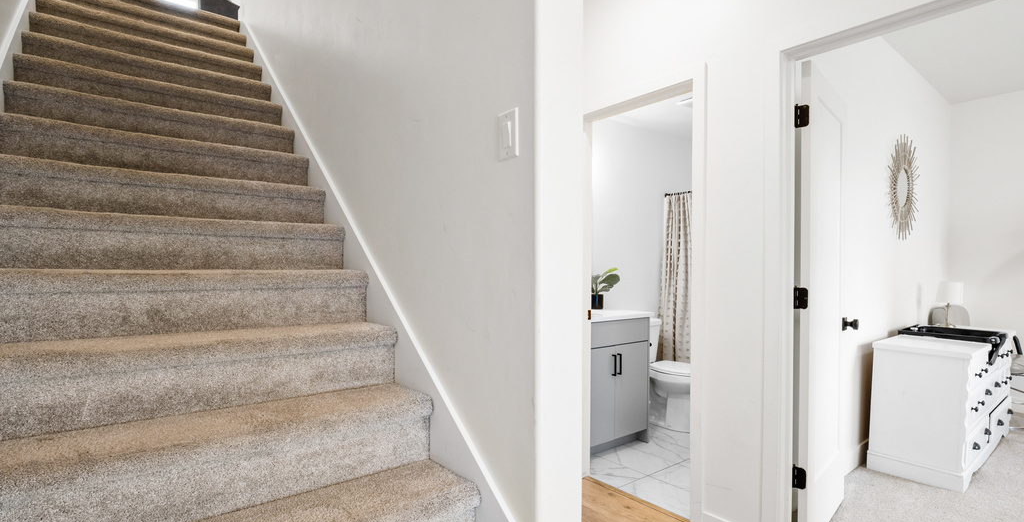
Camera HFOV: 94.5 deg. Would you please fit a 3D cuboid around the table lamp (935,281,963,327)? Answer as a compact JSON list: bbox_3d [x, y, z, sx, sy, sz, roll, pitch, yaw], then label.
[{"bbox_3d":[3.305,0.329,3.580,0.170,0.350,0.170,0,0,-38],"label":"table lamp"}]

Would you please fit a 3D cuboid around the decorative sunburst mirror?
[{"bbox_3d":[2.819,-0.529,3.408,0.760,0.760,0.035,0,0,-38],"label":"decorative sunburst mirror"}]

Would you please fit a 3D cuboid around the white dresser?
[{"bbox_3d":[2.870,0.866,3.151,1.440,0.760,0.470,0,0,-38],"label":"white dresser"}]

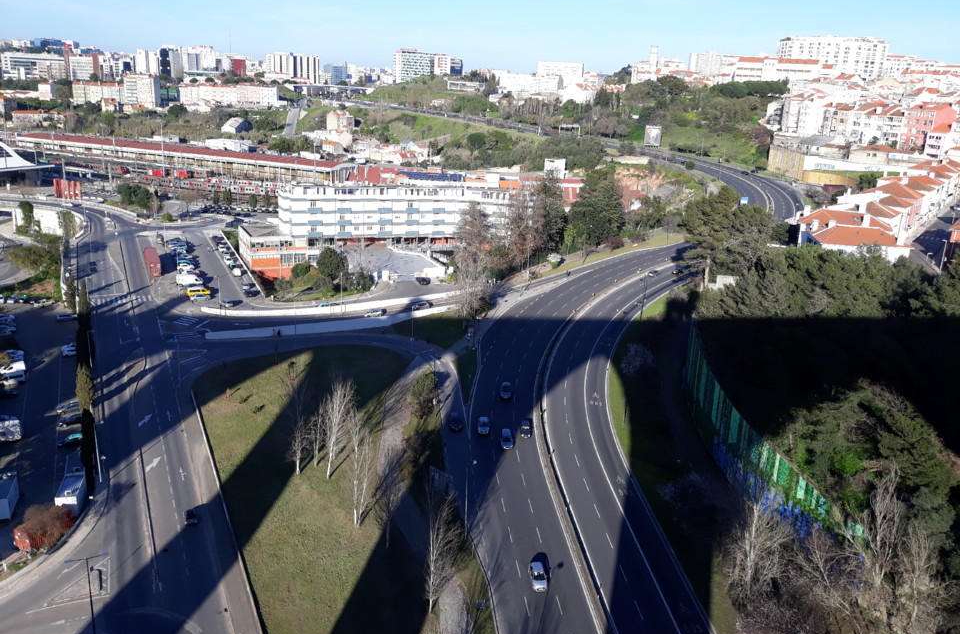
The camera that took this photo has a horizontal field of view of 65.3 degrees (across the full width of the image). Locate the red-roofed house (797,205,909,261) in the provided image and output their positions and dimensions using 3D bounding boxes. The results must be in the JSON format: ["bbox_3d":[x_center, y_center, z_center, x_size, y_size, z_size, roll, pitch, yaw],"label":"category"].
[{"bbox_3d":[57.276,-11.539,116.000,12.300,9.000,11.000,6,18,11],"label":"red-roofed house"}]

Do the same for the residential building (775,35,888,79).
[{"bbox_3d":[272.255,-198.405,582.000,78.000,36.000,30.000,12,20,28],"label":"residential building"}]

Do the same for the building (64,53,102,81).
[{"bbox_3d":[-385.179,-241.676,728.000,25.000,26.000,15.000,0,18,-8],"label":"building"}]

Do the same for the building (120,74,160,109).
[{"bbox_3d":[-282.624,-187.709,624.000,24.000,28.000,13.000,1,18,-4],"label":"building"}]

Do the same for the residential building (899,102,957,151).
[{"bbox_3d":[173.000,-73.688,290.000,11.000,18.000,14.000,-3,18,-17],"label":"residential building"}]

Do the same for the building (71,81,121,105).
[{"bbox_3d":[-294.930,-173.910,584.140,38.000,16.510,12.000,2,16,0],"label":"building"}]

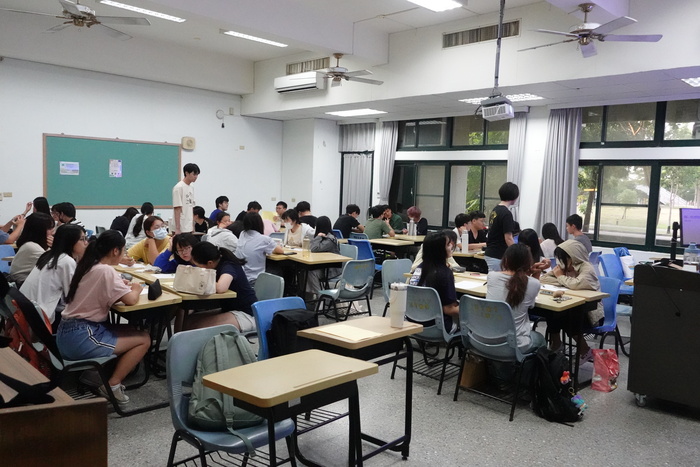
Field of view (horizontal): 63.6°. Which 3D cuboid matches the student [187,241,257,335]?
[{"bbox_3d":[-1.002,0.608,4.262,0.780,1.080,0.480,-3,7,-45],"label":"student"}]

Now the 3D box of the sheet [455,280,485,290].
[{"bbox_3d":[0.991,0.430,4.693,0.297,0.004,0.210,-3,7,-45],"label":"sheet"}]

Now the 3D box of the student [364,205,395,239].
[{"bbox_3d":[0.487,0.167,9.049,0.720,1.240,0.480,-3,7,-45],"label":"student"}]

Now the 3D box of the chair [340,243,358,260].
[{"bbox_3d":[-0.243,0.535,7.109,0.530,0.790,0.470,-3,7,-45],"label":"chair"}]

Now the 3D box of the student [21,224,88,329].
[{"bbox_3d":[-1.985,0.526,3.905,0.680,1.200,0.500,-3,7,-45],"label":"student"}]

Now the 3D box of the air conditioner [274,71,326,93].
[{"bbox_3d":[-0.908,-2.631,9.982,0.210,0.295,1.130,-3,7,-45],"label":"air conditioner"}]

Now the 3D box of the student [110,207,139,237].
[{"bbox_3d":[-3.082,0.167,7.949,0.650,1.120,0.460,-3,7,-45],"label":"student"}]

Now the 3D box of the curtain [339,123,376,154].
[{"bbox_3d":[0.093,-1.854,10.918,0.100,0.563,1.015,-3,7,-44],"label":"curtain"}]

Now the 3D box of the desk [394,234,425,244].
[{"bbox_3d":[0.876,0.462,8.232,0.440,0.760,0.630,-3,7,-45],"label":"desk"}]

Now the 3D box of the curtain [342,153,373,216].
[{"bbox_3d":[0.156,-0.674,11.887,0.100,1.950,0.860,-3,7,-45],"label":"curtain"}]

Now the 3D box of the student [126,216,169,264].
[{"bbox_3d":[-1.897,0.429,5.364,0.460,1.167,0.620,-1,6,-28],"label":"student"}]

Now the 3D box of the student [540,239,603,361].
[{"bbox_3d":[1.959,0.615,5.017,0.620,1.139,0.480,-2,7,-42],"label":"student"}]

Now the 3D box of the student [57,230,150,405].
[{"bbox_3d":[-1.572,0.574,3.700,0.660,1.194,0.460,-3,7,-44],"label":"student"}]

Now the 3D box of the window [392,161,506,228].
[{"bbox_3d":[1.739,-0.699,10.301,0.100,1.250,2.600,-3,7,-45],"label":"window"}]

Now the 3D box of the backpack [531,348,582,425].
[{"bbox_3d":[1.425,1.019,3.867,0.290,0.440,0.270,-3,7,-44],"label":"backpack"}]

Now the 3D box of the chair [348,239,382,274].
[{"bbox_3d":[0.268,0.479,7.610,0.540,0.795,0.480,-3,7,-45],"label":"chair"}]

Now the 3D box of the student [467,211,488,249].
[{"bbox_3d":[1.781,0.322,7.485,0.480,1.220,0.720,-3,7,-44],"label":"student"}]

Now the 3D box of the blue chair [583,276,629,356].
[{"bbox_3d":[2.109,0.794,5.107,0.530,0.790,0.480,-3,7,-45],"label":"blue chair"}]

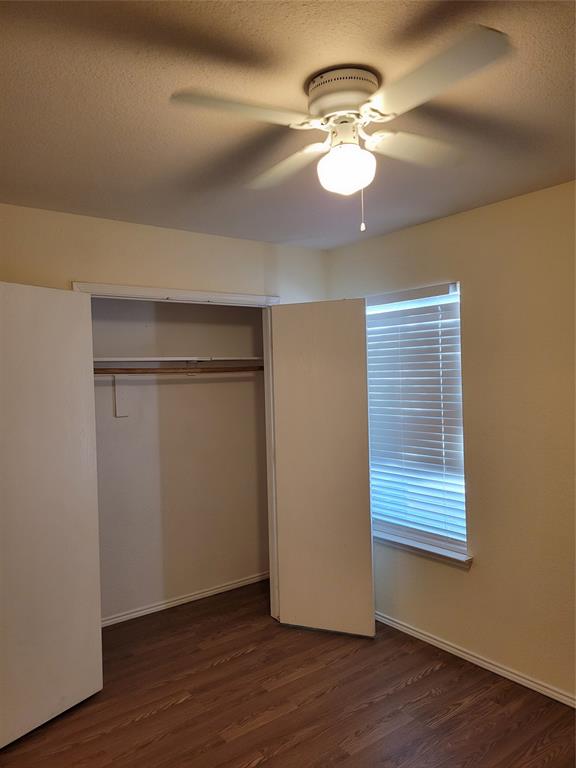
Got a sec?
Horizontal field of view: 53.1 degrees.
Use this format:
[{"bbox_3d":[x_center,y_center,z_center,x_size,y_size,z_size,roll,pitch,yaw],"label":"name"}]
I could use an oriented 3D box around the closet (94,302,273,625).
[{"bbox_3d":[-0.660,0.535,3.701,1.400,2.050,0.680,-2,1,-38],"label":"closet"}]

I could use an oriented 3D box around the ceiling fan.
[{"bbox_3d":[0.168,-0.709,1.676,1.050,0.320,1.050,-2,1,-32],"label":"ceiling fan"}]

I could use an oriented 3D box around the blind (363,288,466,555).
[{"bbox_3d":[0.721,0.167,3.470,0.070,1.440,0.790,-2,1,-38],"label":"blind"}]

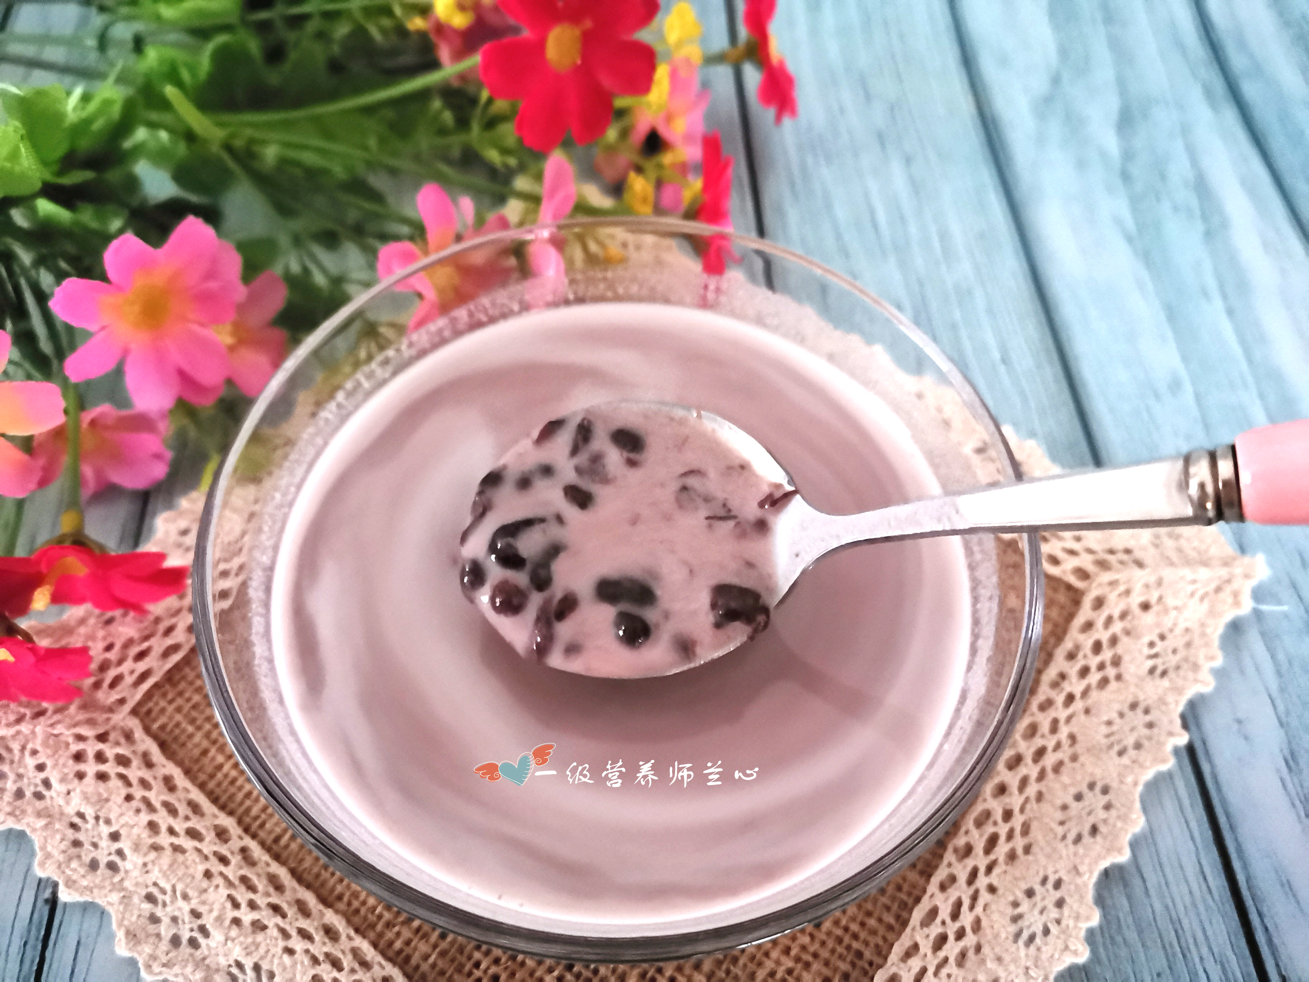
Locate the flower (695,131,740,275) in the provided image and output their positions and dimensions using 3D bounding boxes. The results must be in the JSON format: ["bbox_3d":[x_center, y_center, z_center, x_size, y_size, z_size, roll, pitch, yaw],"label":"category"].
[{"bbox_3d":[0.016,-0.073,0.259,0.011,0.037,0.036,-2,58,3],"label":"flower"}]

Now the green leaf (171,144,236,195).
[{"bbox_3d":[-0.127,-0.089,0.286,0.018,0.006,0.016,1,58,-1],"label":"green leaf"}]

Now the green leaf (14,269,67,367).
[{"bbox_3d":[-0.159,-0.045,0.265,0.009,0.005,0.025,-12,68,-19],"label":"green leaf"}]

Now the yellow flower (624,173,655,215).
[{"bbox_3d":[-0.004,-0.083,0.285,0.009,0.009,0.011,0,78,0],"label":"yellow flower"}]

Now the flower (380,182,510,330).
[{"bbox_3d":[-0.053,-0.058,0.257,0.036,0.038,0.016,20,17,10],"label":"flower"}]

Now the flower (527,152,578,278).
[{"bbox_3d":[-0.026,-0.069,0.258,0.013,0.032,0.034,11,58,4],"label":"flower"}]

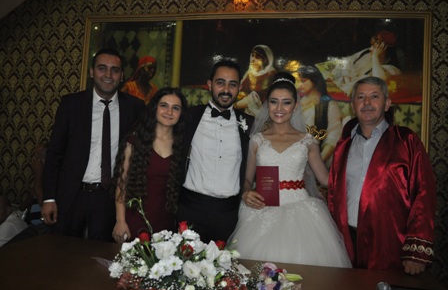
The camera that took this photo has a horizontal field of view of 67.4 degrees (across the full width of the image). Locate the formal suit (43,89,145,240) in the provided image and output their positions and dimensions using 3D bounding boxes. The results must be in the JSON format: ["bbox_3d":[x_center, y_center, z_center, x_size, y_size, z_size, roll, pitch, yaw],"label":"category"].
[{"bbox_3d":[-0.722,0.438,1.839,0.550,1.510,0.320,4,-3,-14],"label":"formal suit"}]

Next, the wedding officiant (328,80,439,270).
[{"bbox_3d":[0.759,0.480,1.634,0.550,1.660,0.420,2,-3,31],"label":"wedding officiant"}]

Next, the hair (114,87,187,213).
[{"bbox_3d":[-0.381,0.019,1.790,0.360,0.640,0.280,4,-3,-7],"label":"hair"}]

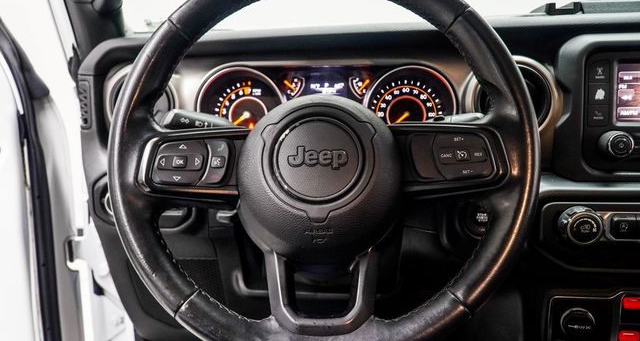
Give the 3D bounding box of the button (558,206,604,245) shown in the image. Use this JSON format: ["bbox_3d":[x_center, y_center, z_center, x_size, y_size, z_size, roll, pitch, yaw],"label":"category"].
[{"bbox_3d":[0.315,0.066,0.600,0.046,0.046,0.023,0,10,0],"label":"button"}]

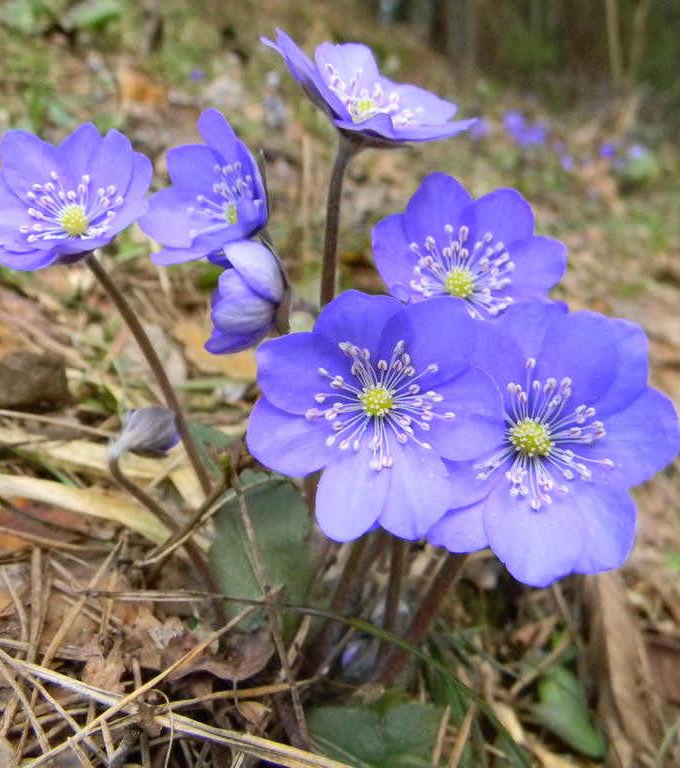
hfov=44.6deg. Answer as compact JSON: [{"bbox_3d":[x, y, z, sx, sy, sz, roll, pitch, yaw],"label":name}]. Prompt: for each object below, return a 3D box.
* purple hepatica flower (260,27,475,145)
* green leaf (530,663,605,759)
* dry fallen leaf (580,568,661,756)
[{"bbox_3d":[0.004,-0.045,0.126,0.031,0.012,0.027,17,25,0],"label":"purple hepatica flower"},{"bbox_3d":[0.035,0.050,0.126,0.008,0.003,0.015,-7,18,-17],"label":"green leaf"},{"bbox_3d":[0.045,0.045,0.133,0.009,0.006,0.037,3,18,13],"label":"dry fallen leaf"}]

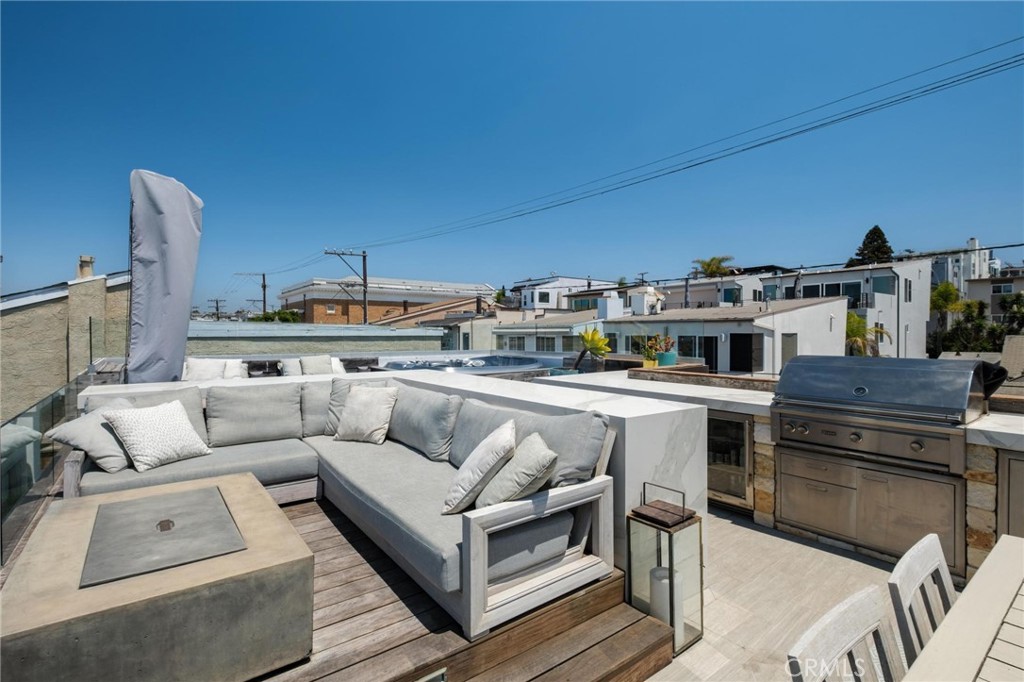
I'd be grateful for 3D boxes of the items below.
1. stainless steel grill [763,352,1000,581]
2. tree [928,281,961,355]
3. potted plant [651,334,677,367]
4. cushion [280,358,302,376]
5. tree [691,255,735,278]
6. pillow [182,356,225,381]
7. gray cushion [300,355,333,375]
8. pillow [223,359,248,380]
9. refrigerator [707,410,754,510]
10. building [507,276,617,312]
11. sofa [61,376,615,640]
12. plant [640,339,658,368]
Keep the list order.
[{"bbox_3d":[2.729,0.785,3.241,0.830,1.310,1.120,0,0,-39],"label":"stainless steel grill"},{"bbox_3d":[45.500,-2.180,44.976,2.800,7.800,2.800,-1,1,-34],"label":"tree"},{"bbox_3d":[1.975,0.111,5.562,0.310,0.410,0.310,-1,1,-34],"label":"potted plant"},{"bbox_3d":[-3.088,0.420,6.000,0.450,0.420,0.170,0,0,-38],"label":"cushion"},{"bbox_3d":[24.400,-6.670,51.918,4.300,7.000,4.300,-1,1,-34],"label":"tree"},{"bbox_3d":[-4.204,0.420,5.850,0.470,0.420,0.180,0,0,-38],"label":"pillow"},{"bbox_3d":[-2.980,0.416,6.506,0.480,0.430,0.160,0,-13,-30],"label":"gray cushion"},{"bbox_3d":[-3.760,0.425,5.806,0.380,0.390,0.150,0,-13,-24],"label":"pillow"},{"bbox_3d":[2.040,1.025,3.957,0.600,0.840,0.610,0,0,-39],"label":"refrigerator"},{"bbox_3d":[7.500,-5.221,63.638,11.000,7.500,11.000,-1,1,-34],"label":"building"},{"bbox_3d":[-1.210,0.752,2.500,2.300,0.800,2.650,0,0,-38],"label":"sofa"},{"bbox_3d":[1.918,0.174,5.950,0.220,0.410,0.220,0,0,-38],"label":"plant"}]

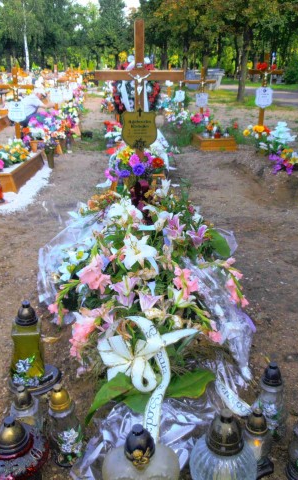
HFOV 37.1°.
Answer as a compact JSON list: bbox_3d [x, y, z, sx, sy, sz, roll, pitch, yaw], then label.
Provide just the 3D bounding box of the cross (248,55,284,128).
[{"bbox_3d":[1.940,-2.380,7.390,0.600,1.340,0.090,0,21,0],"label":"cross"}]

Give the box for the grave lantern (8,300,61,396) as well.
[{"bbox_3d":[-0.533,0.477,2.084,0.245,0.420,0.220,0,21,0],"label":"grave lantern"}]

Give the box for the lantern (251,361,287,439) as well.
[{"bbox_3d":[0.504,0.669,1.865,0.132,0.346,0.132,0,22,0],"label":"lantern"}]

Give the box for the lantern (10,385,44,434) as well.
[{"bbox_3d":[-0.498,0.723,1.794,0.134,0.307,0.134,0,22,0],"label":"lantern"}]

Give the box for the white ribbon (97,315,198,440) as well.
[{"bbox_3d":[-0.002,0.562,1.892,0.420,0.370,0.340,0,21,0],"label":"white ribbon"}]

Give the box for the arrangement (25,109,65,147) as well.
[{"bbox_3d":[-1.786,-1.968,7.657,0.660,0.570,0.520,0,21,0],"label":"arrangement"}]

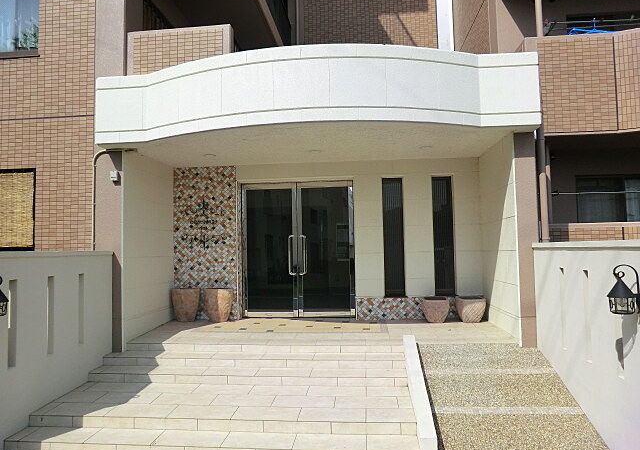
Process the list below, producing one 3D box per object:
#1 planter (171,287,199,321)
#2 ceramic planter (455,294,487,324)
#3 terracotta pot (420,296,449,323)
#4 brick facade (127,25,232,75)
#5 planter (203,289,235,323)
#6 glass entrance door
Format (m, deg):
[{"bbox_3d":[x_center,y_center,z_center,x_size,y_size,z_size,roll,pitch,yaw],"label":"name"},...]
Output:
[{"bbox_3d":[-2.077,1.245,6.876,0.455,0.472,0.455,-1,-3,5],"label":"planter"},{"bbox_3d":[2.208,1.238,6.483,0.436,0.341,0.436,-1,-3,5],"label":"ceramic planter"},{"bbox_3d":[1.710,1.250,6.531,0.397,0.341,0.397,-1,-3,5],"label":"terracotta pot"},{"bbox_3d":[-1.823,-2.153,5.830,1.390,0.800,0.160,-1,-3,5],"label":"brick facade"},{"bbox_3d":[-1.562,1.240,6.827,0.466,0.475,0.466,-1,-3,0],"label":"planter"},{"bbox_3d":[-0.366,0.387,7.258,1.821,2.223,0.120,-1,-3,5],"label":"glass entrance door"}]

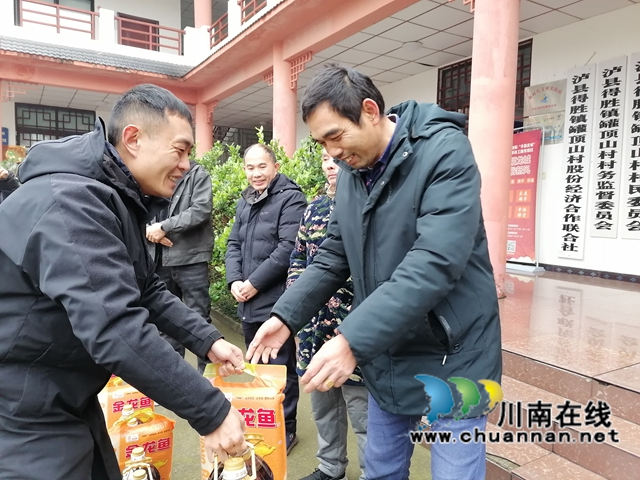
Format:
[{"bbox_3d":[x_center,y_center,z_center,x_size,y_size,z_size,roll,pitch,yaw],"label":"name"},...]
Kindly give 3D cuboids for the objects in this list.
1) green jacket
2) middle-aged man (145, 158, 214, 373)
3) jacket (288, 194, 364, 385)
[{"bbox_3d":[0.192,0.024,1.241,0.550,0.810,0.540,-2,5,-34],"label":"green jacket"},{"bbox_3d":[-0.862,0.261,2.958,0.520,1.750,0.350,3,6,22],"label":"middle-aged man"},{"bbox_3d":[0.108,0.211,2.390,0.500,0.870,0.310,4,6,30],"label":"jacket"}]

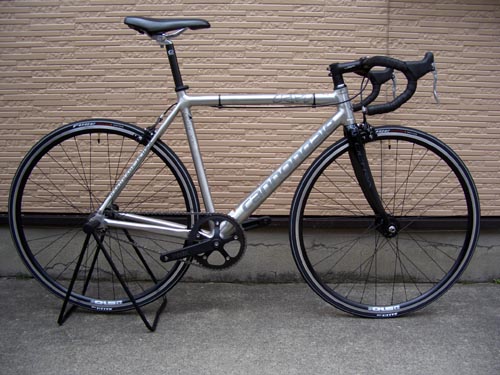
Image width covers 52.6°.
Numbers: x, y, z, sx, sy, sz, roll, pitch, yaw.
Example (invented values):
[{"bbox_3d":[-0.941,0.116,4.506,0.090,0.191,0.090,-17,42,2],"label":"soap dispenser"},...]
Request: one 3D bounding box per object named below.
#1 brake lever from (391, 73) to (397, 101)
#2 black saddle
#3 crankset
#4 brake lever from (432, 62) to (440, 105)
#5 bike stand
[{"bbox_3d":[0.528,-0.360,1.843,0.024,0.120,0.017,-7,8,1],"label":"brake lever"},{"bbox_3d":[-0.258,-0.511,1.622,0.268,0.062,0.142,1,8,0],"label":"black saddle"},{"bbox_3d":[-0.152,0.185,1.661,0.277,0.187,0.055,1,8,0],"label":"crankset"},{"bbox_3d":[0.533,-0.298,1.450,0.024,0.122,0.017,-7,8,1],"label":"brake lever"},{"bbox_3d":[-0.471,0.272,1.741,0.320,0.350,0.315,1,8,0],"label":"bike stand"}]

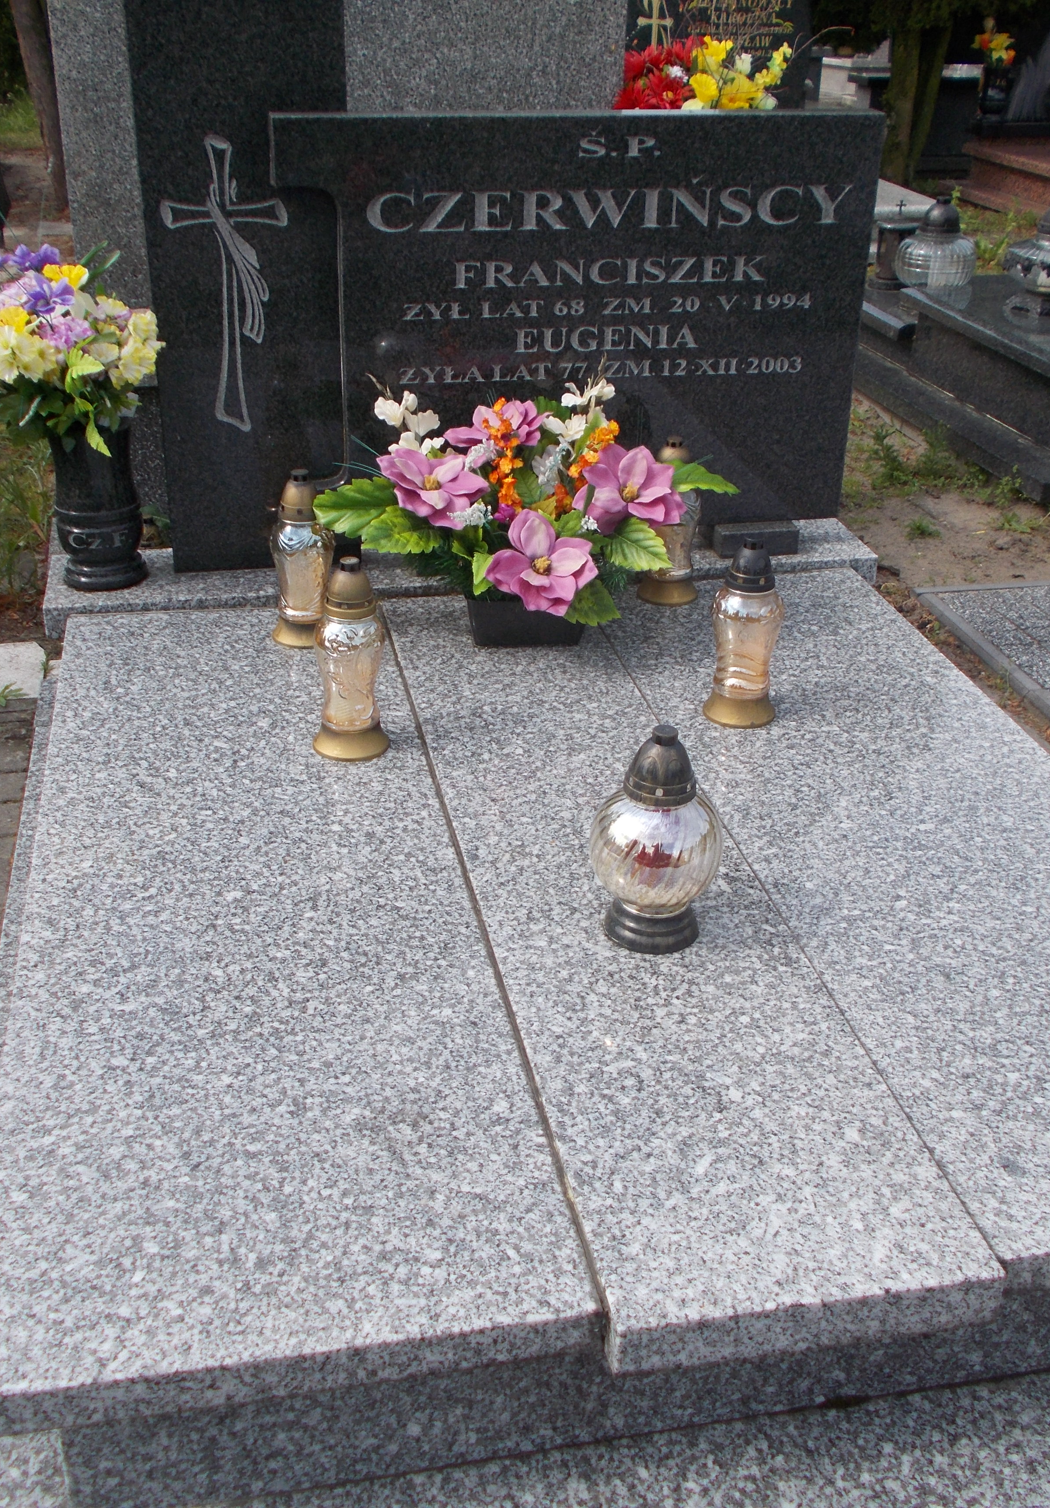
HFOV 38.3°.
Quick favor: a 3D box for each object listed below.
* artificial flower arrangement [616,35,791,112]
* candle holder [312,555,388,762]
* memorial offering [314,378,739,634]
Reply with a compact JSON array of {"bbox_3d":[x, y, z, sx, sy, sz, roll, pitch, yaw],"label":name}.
[{"bbox_3d":[0.374,-1.363,3.200,0.380,0.300,0.330,-4,27,-11],"label":"artificial flower arrangement"},{"bbox_3d":[-0.244,-0.135,2.098,0.109,0.272,0.109,-4,27,-11],"label":"candle holder"},{"bbox_3d":[0.003,-0.390,2.444,0.660,0.400,0.380,-4,27,-11],"label":"memorial offering"}]

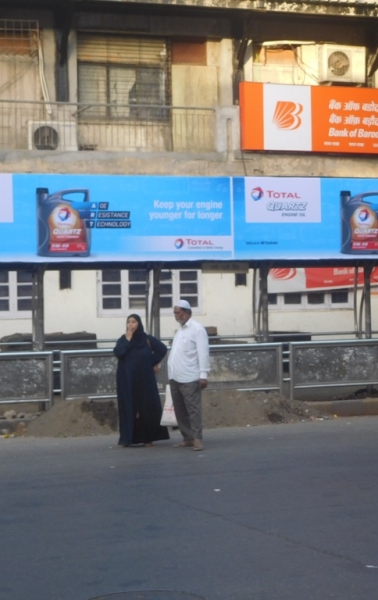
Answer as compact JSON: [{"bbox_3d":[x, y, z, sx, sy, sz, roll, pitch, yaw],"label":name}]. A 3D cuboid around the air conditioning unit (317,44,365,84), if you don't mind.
[{"bbox_3d":[2.640,-4.064,22.084,0.813,0.647,0.300,-1,0,-20],"label":"air conditioning unit"}]

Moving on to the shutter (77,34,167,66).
[{"bbox_3d":[-1.193,-4.433,22.575,1.656,0.505,0.120,-1,0,-20],"label":"shutter"}]

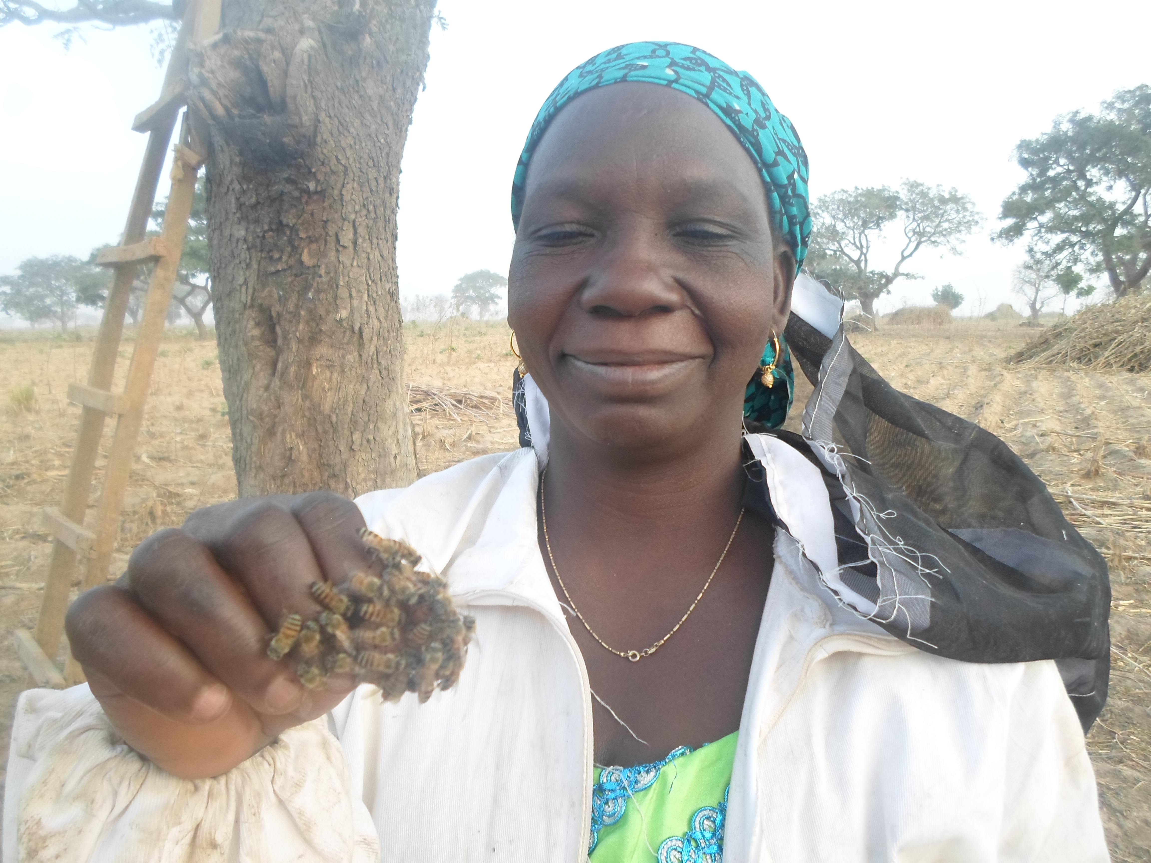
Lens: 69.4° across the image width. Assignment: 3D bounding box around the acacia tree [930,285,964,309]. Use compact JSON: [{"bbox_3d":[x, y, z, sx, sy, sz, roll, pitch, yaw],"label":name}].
[{"bbox_3d":[37.575,-12.994,84.000,3.453,3.726,3.280,0,8,0],"label":"acacia tree"}]

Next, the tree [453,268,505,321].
[{"bbox_3d":[-15.626,-22.125,135.000,9.201,8.470,8.741,0,8,0],"label":"tree"}]

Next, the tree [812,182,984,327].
[{"bbox_3d":[23.307,-13.246,62.000,14.085,11.000,13.099,0,8,0],"label":"tree"}]

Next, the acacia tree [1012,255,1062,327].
[{"bbox_3d":[43.371,-13.163,78.000,4.641,6.328,4.409,0,8,0],"label":"acacia tree"}]

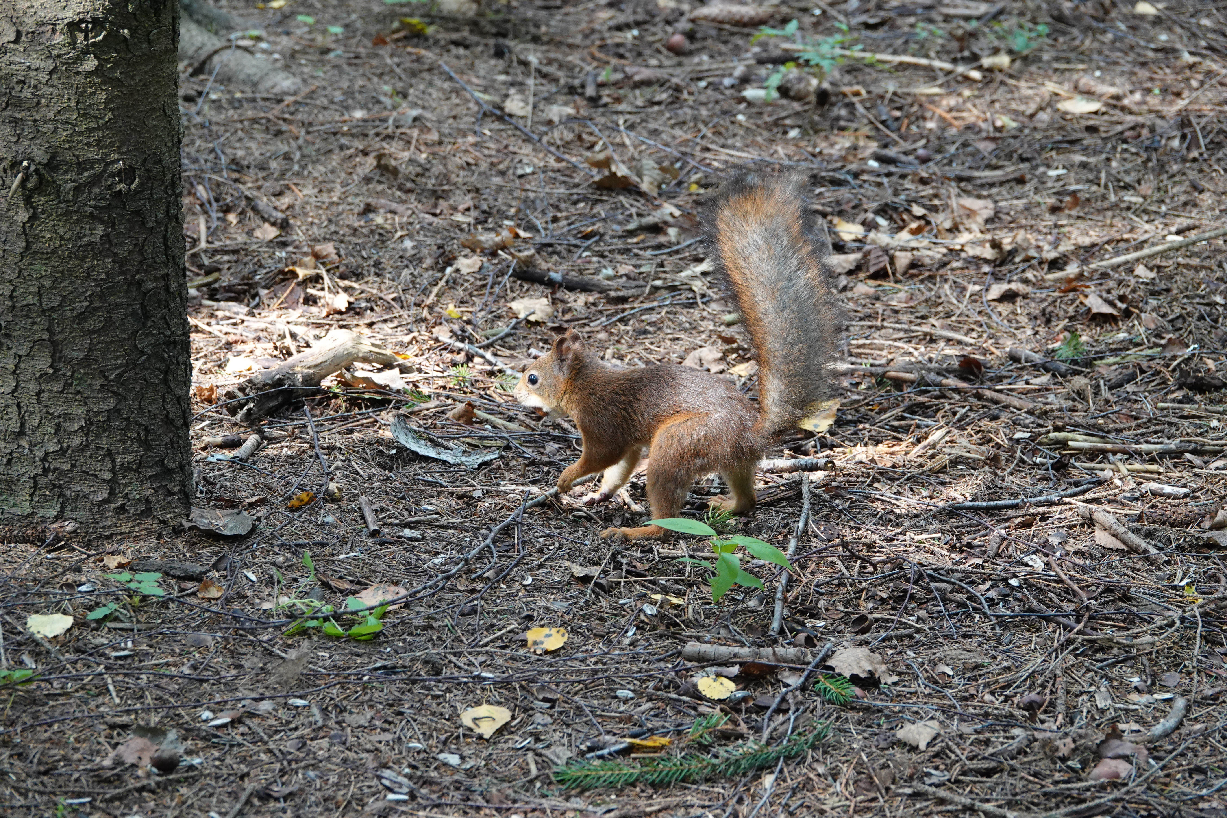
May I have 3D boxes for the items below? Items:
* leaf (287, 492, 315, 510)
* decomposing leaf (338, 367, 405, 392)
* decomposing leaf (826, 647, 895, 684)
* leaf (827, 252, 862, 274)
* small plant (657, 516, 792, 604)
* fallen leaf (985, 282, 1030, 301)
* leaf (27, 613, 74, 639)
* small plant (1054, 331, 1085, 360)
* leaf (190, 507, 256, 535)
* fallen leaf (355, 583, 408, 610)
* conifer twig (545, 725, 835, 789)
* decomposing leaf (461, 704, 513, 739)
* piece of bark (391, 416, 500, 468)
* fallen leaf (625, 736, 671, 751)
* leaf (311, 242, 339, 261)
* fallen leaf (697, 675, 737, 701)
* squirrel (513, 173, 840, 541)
[{"bbox_3d":[-0.249,0.073,4.333,0.023,0.008,0.018,1,22,0],"label":"leaf"},{"bbox_3d":[-0.207,-0.025,4.637,0.056,0.013,0.034,0,21,0],"label":"decomposing leaf"},{"bbox_3d":[0.184,0.192,4.050,0.052,0.014,0.034,1,22,0],"label":"decomposing leaf"},{"bbox_3d":[0.186,-0.118,4.411,0.031,0.011,0.024,0,25,0],"label":"leaf"},{"bbox_3d":[0.085,0.122,4.146,0.104,0.068,0.078,1,22,0],"label":"small plant"},{"bbox_3d":[0.317,-0.094,4.359,0.036,0.011,0.021,0,25,0],"label":"fallen leaf"},{"bbox_3d":[-0.427,0.164,4.111,0.035,0.006,0.032,1,22,0],"label":"leaf"},{"bbox_3d":[0.358,-0.050,4.258,0.026,0.016,0.023,0,25,0],"label":"small plant"},{"bbox_3d":[-0.314,0.089,4.342,0.056,0.011,0.036,0,21,0],"label":"leaf"},{"bbox_3d":[-0.180,0.146,4.201,0.044,0.007,0.044,0,21,0],"label":"fallen leaf"},{"bbox_3d":[0.056,0.254,3.901,0.200,0.020,0.040,-7,22,-17],"label":"conifer twig"},{"bbox_3d":[-0.087,0.213,3.702,0.035,0.009,0.036,0,25,0],"label":"decomposing leaf"},{"bbox_3d":[-0.140,0.027,4.479,0.092,0.025,0.045,9,22,23],"label":"piece of bark"},{"bbox_3d":[0.025,0.244,3.947,0.036,0.006,0.020,0,21,0],"label":"fallen leaf"},{"bbox_3d":[-0.258,-0.141,4.846,0.025,0.011,0.017,1,22,0],"label":"leaf"},{"bbox_3d":[0.071,0.193,3.749,0.028,0.006,0.027,0,25,0],"label":"fallen leaf"},{"bbox_3d":[0.047,-0.038,3.945,0.232,0.260,0.090,6,26,13],"label":"squirrel"}]

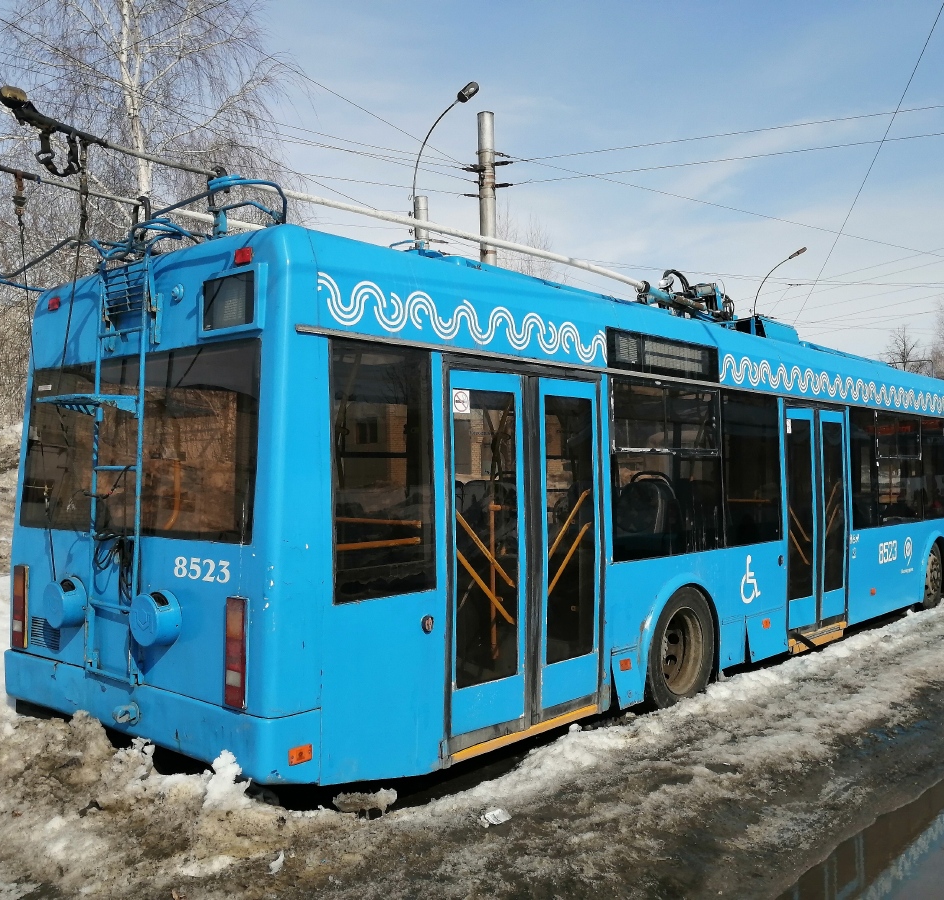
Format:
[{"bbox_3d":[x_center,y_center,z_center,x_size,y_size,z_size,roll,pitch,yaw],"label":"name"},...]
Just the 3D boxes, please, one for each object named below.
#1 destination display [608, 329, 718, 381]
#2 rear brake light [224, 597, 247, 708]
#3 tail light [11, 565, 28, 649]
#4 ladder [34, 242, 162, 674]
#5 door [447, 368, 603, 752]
[{"bbox_3d":[1.333,-0.638,6.235,0.080,0.250,1.500,-1,-1,42],"label":"destination display"},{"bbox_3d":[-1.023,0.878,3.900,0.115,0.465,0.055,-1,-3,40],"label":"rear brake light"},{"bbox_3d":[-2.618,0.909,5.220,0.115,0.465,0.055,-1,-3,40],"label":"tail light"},{"bbox_3d":[-1.800,0.080,4.390,0.470,2.050,0.330,-1,-3,40],"label":"ladder"},{"bbox_3d":[0.345,0.574,5.106,0.100,1.960,1.390,-1,-1,42],"label":"door"}]

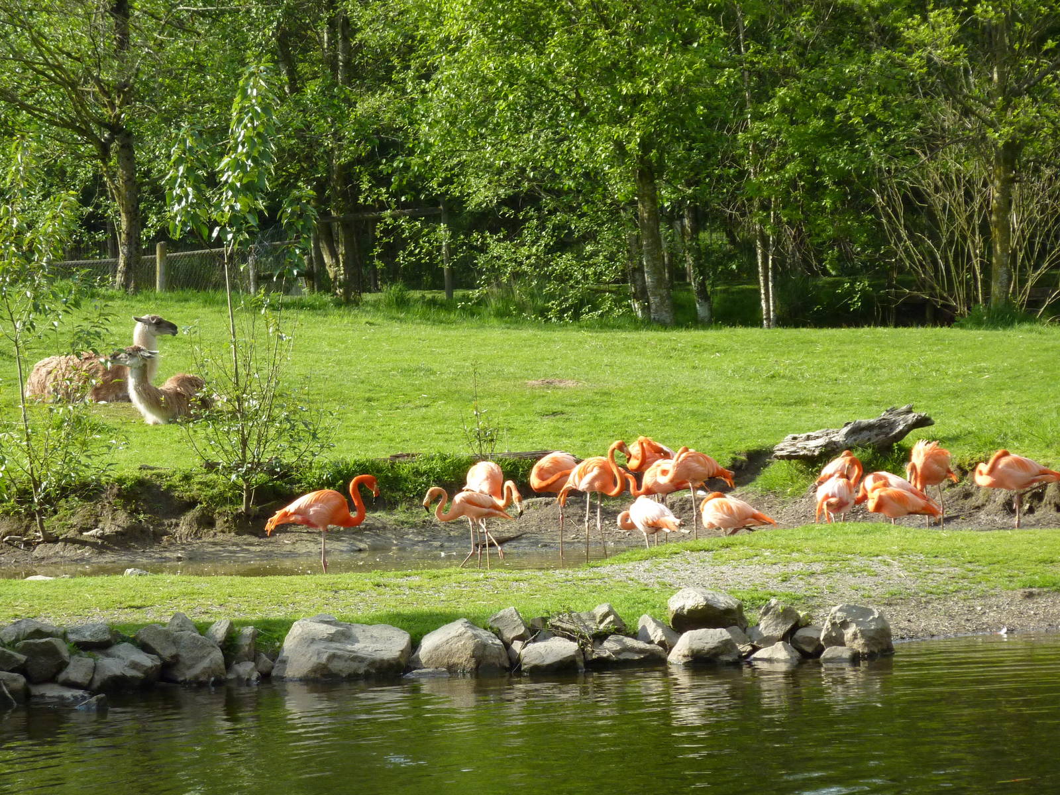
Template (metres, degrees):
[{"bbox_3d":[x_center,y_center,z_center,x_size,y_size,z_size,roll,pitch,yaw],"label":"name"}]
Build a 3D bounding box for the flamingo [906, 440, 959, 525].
[{"bbox_3d":[3.044,0.745,31.700,0.290,0.845,0.520,2,4,41],"label":"flamingo"}]

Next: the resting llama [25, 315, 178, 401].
[{"bbox_3d":[-4.781,-0.439,46.800,1.650,0.961,0.550,0,3,-5],"label":"resting llama"}]

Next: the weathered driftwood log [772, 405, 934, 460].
[{"bbox_3d":[2.721,0.296,35.300,1.370,0.460,0.460,0,3,0],"label":"weathered driftwood log"}]

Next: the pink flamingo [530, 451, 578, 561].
[{"bbox_3d":[0.301,0.827,31.400,0.570,0.855,0.280,-1,3,-18],"label":"pink flamingo"}]

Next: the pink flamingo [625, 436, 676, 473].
[{"bbox_3d":[0.946,0.728,32.500,0.550,0.860,0.280,-3,4,-44],"label":"pink flamingo"}]

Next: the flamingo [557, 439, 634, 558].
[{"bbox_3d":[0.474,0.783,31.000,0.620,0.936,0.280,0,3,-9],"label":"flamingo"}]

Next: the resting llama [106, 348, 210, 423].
[{"bbox_3d":[-3.789,-0.135,42.800,0.500,0.786,1.250,2,4,37],"label":"resting llama"}]

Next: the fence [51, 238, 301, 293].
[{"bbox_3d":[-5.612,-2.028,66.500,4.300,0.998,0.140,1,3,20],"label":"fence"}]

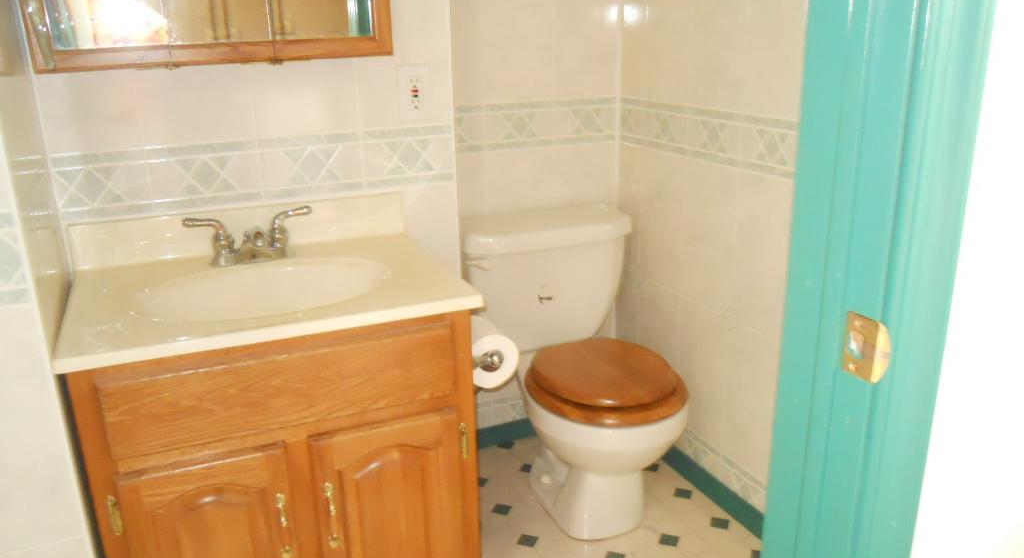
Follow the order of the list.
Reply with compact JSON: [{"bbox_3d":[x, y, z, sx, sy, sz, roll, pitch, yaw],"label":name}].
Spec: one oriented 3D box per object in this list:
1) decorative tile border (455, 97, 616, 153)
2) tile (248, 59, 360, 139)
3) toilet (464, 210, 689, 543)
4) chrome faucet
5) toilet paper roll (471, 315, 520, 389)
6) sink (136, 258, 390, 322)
[{"bbox_3d":[0.056,-0.412,2.221,0.540,0.118,0.010,-8,18,-22],"label":"decorative tile border"},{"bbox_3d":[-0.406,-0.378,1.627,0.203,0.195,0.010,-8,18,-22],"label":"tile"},{"bbox_3d":[0.169,0.242,2.061,0.485,0.700,0.690,-8,18,-22],"label":"toilet"},{"bbox_3d":[-0.486,-0.077,1.555,0.237,0.094,0.130,-8,18,-22],"label":"chrome faucet"},{"bbox_3d":[-0.056,0.137,1.551,0.106,0.106,0.104,-8,18,-22],"label":"toilet paper roll"},{"bbox_3d":[-0.418,0.069,1.447,0.436,0.130,0.312,-8,18,-22],"label":"sink"}]

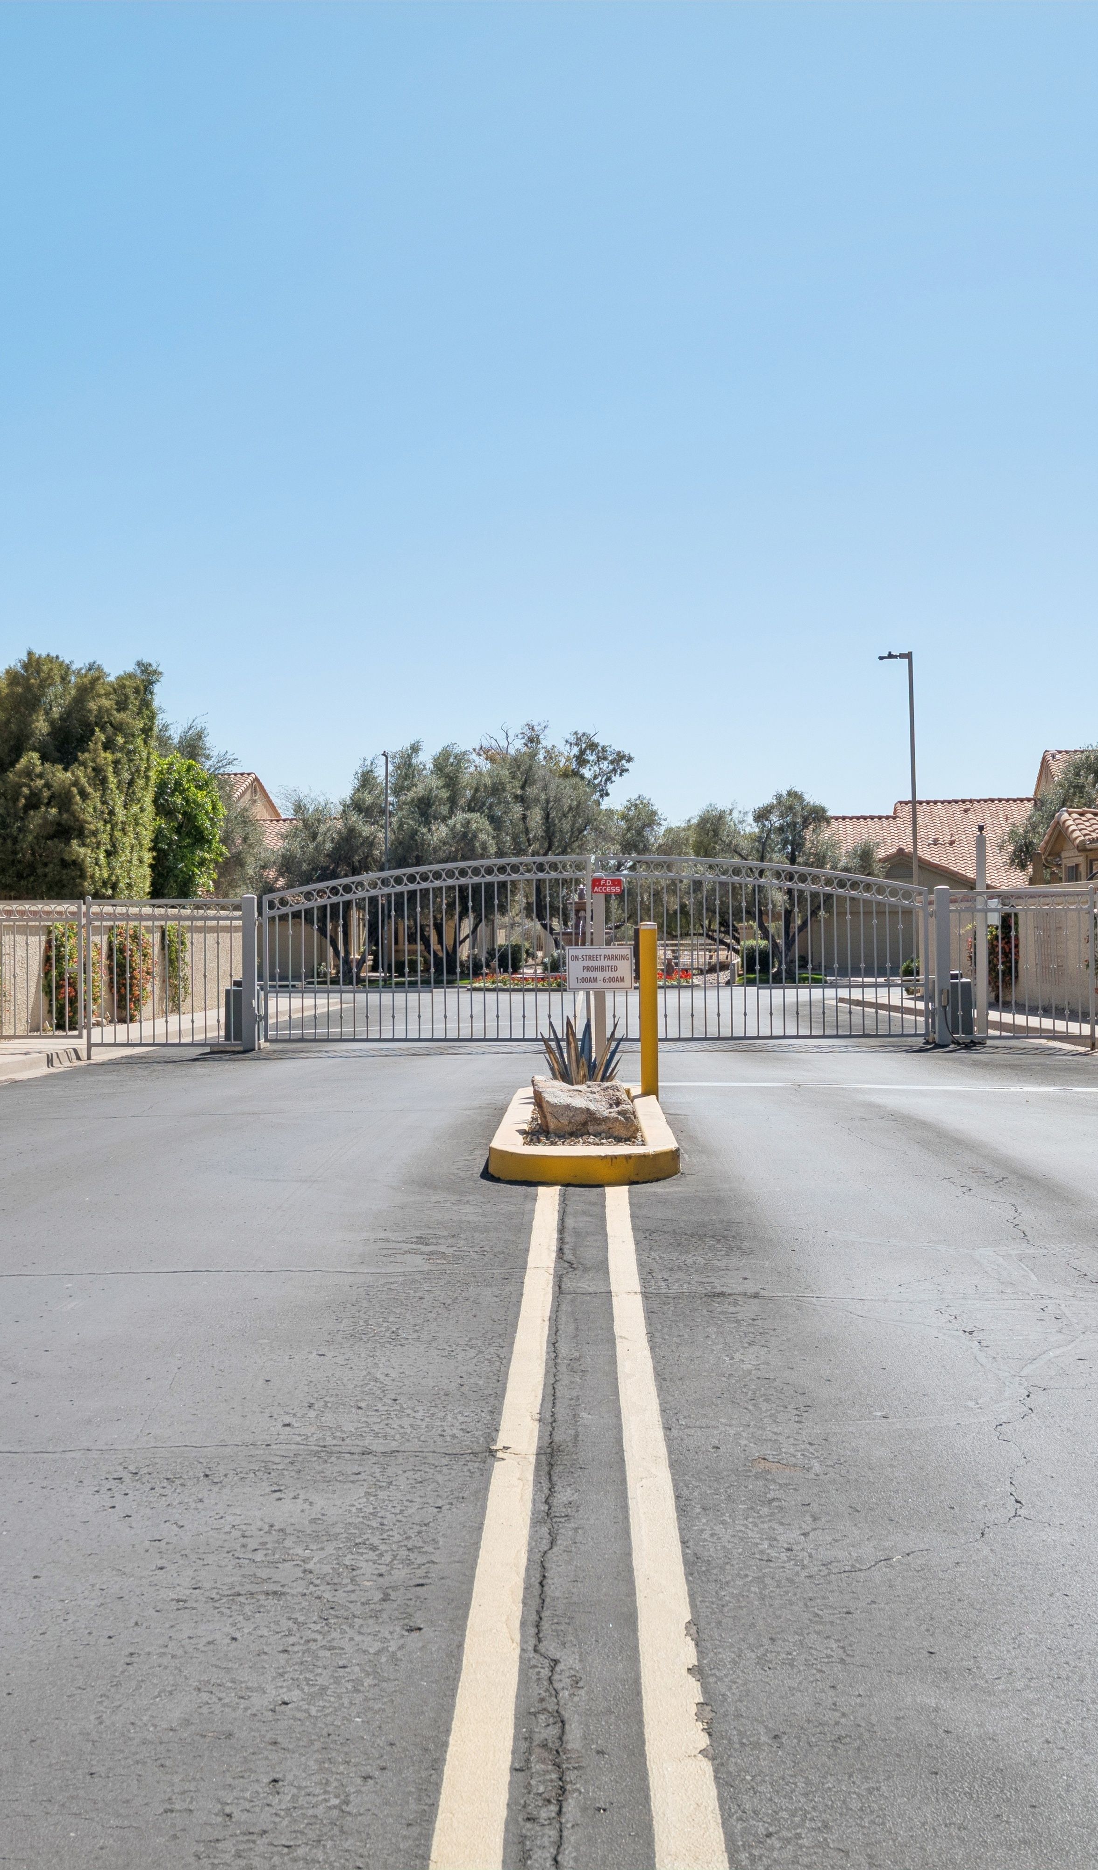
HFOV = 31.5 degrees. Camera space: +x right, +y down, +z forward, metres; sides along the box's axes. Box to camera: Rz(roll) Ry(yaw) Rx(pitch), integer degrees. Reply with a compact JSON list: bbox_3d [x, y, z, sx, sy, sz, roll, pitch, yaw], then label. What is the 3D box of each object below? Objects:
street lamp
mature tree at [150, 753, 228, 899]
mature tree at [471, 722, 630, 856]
[{"bbox_3d":[7.561,-2.470,42.000,0.820,7.300,0.350,0,0,1],"label":"street lamp"},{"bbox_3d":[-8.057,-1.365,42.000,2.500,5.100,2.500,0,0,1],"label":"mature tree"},{"bbox_3d":[0.064,-2.525,57.000,4.800,7.400,4.600,0,0,1],"label":"mature tree"}]

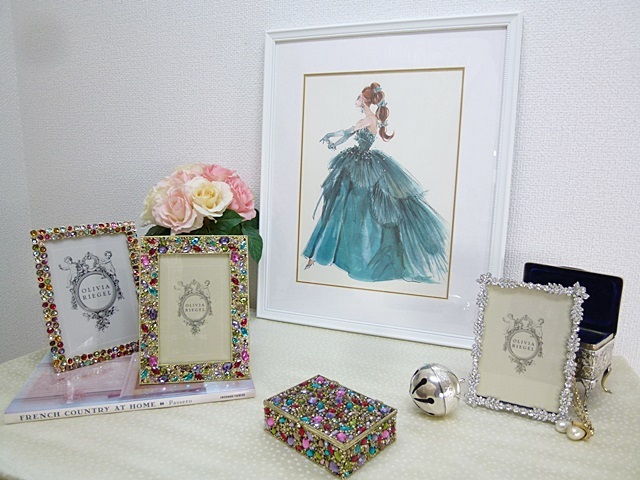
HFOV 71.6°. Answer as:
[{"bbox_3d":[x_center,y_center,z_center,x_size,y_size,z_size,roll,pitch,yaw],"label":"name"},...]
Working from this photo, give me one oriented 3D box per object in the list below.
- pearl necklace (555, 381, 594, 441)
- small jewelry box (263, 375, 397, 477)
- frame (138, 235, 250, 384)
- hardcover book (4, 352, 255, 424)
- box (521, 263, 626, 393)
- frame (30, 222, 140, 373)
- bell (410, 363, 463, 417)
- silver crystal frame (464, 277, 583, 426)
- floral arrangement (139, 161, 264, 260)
[{"bbox_3d":[0.313,0.200,0.537,0.052,0.058,0.045,-8,14,-44],"label":"pearl necklace"},{"bbox_3d":[0.012,0.208,0.512,0.120,0.037,0.093,10,13,41],"label":"small jewelry box"},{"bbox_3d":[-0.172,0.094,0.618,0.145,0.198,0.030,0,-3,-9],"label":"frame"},{"bbox_3d":[-0.257,0.187,0.662,0.290,0.014,0.225,-1,10,-15],"label":"hardcover book"},{"bbox_3d":[0.337,0.129,0.638,0.085,0.166,0.135,-8,13,-43],"label":"box"},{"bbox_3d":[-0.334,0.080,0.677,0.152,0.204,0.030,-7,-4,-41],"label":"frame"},{"bbox_3d":[0.146,0.190,0.562,0.063,0.063,0.063,1,10,0],"label":"bell"},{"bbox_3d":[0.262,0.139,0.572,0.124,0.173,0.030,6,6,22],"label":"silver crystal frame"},{"bbox_3d":[-0.205,0.015,0.800,0.207,0.305,0.195,-1,10,-14],"label":"floral arrangement"}]

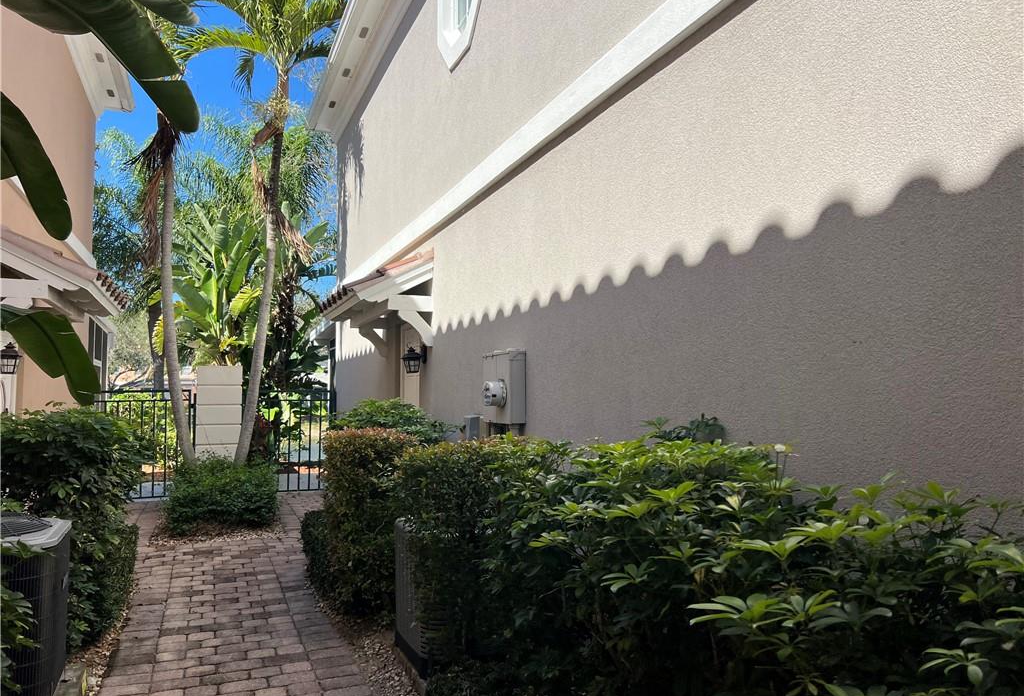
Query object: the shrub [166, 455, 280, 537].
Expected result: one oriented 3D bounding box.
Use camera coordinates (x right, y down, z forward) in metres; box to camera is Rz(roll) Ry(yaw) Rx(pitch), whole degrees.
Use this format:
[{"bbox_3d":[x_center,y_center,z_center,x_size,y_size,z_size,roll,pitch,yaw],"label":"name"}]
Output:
[{"bbox_3d":[-3.455,1.707,9.139,1.200,0.660,1.700,1,-4,-22],"label":"shrub"}]

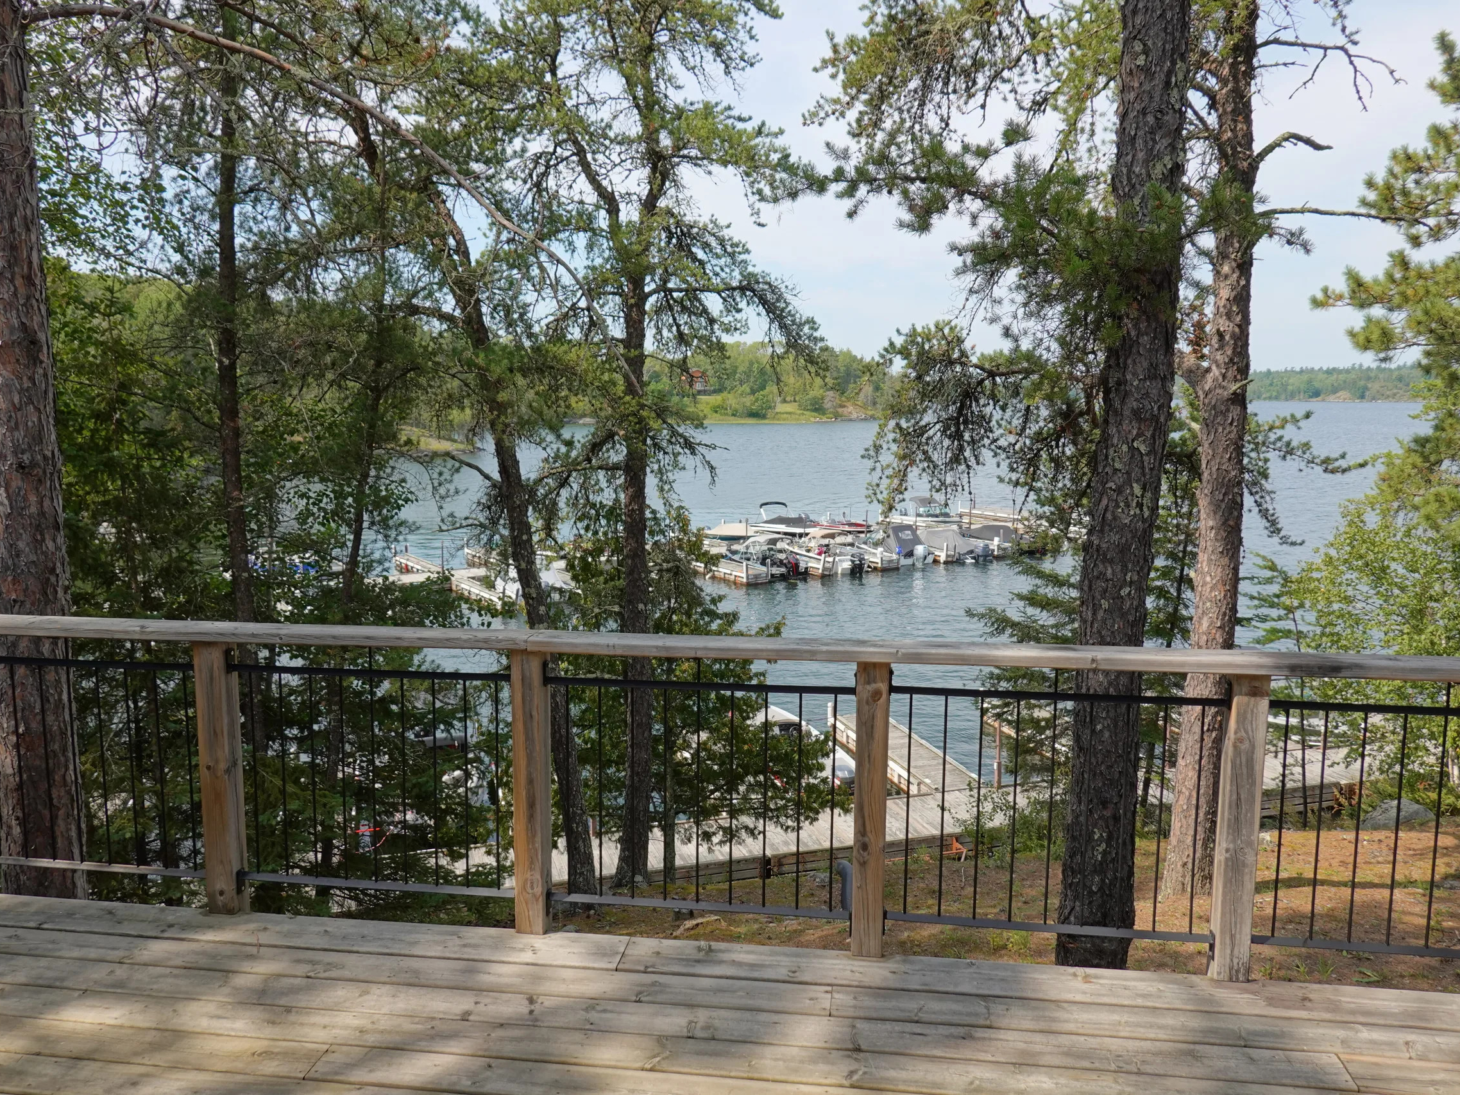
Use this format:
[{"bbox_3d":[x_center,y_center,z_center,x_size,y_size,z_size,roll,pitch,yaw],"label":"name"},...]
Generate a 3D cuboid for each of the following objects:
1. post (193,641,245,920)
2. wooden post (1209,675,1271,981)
[{"bbox_3d":[-1.629,0.731,3.522,0.090,0.904,0.090,1,8,7],"label":"post"},{"bbox_3d":[1.457,0.795,3.139,0.090,0.904,0.090,1,8,7],"label":"wooden post"}]

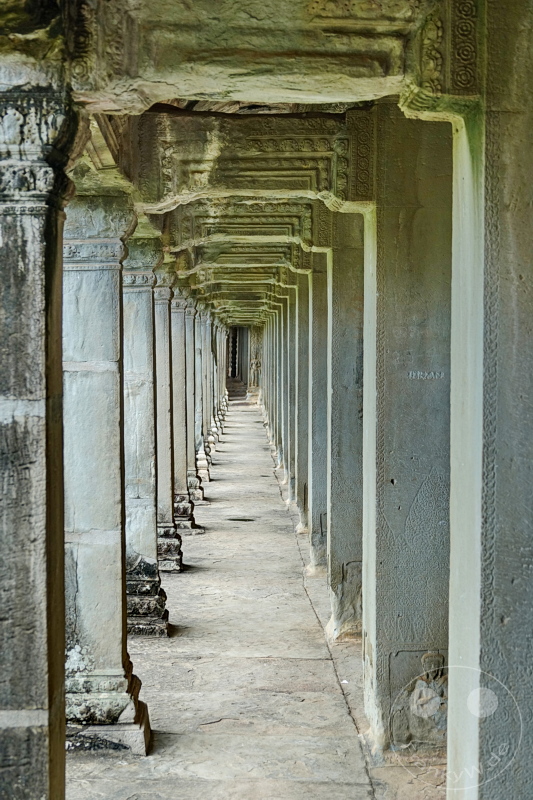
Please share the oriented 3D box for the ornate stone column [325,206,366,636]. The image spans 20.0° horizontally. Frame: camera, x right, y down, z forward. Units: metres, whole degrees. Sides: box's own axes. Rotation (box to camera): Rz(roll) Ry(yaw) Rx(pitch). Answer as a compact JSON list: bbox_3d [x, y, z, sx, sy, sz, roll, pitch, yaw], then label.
[{"bbox_3d":[0.612,0.139,8.711,0.480,2.391,0.480,0,2,-1],"label":"ornate stone column"}]

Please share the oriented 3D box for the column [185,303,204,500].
[{"bbox_3d":[-0.905,-0.030,16.078,0.445,2.181,0.445,0,2,-1],"label":"column"}]

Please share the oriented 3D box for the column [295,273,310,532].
[{"bbox_3d":[0.521,-0.017,13.708,0.480,2.391,0.480,0,2,-1],"label":"column"}]

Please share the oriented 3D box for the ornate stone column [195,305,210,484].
[{"bbox_3d":[-0.951,-0.108,18.576,0.445,2.181,0.445,0,2,-1],"label":"ornate stone column"}]

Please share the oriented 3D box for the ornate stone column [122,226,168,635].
[{"bbox_3d":[-0.769,0.204,8.583,0.445,2.181,0.445,0,2,-1],"label":"ornate stone column"}]

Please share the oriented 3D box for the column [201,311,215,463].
[{"bbox_3d":[-0.996,-0.186,21.075,0.445,2.181,0.445,0,2,-1],"label":"column"}]

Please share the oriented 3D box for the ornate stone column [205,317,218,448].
[{"bbox_3d":[-1.042,-0.263,23.573,0.445,2.181,0.445,0,2,-1],"label":"ornate stone column"}]

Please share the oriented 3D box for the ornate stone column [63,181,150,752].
[{"bbox_3d":[-0.723,0.282,6.085,0.445,2.181,0.445,0,2,-1],"label":"ornate stone column"}]

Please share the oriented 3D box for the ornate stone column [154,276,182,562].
[{"bbox_3d":[-0.814,0.126,11.081,0.445,2.181,0.445,0,2,-1],"label":"ornate stone column"}]

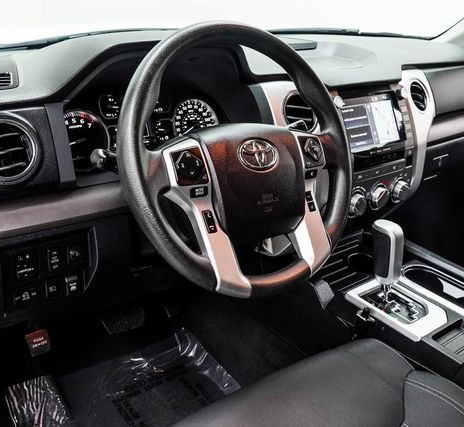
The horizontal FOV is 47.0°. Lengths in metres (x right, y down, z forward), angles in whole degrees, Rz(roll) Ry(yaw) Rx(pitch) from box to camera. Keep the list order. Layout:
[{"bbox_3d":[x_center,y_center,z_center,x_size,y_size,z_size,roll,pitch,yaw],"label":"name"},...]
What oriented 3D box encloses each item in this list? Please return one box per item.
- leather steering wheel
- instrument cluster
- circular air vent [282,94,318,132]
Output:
[{"bbox_3d":[0.011,-0.073,0.759,0.386,0.386,0.100,-15,2,-36],"label":"leather steering wheel"},{"bbox_3d":[-0.152,-0.150,0.944,0.345,0.135,0.050,-15,8,-36],"label":"instrument cluster"},{"bbox_3d":[0.118,-0.180,0.956,0.078,0.078,0.032,-13,4,-31],"label":"circular air vent"}]

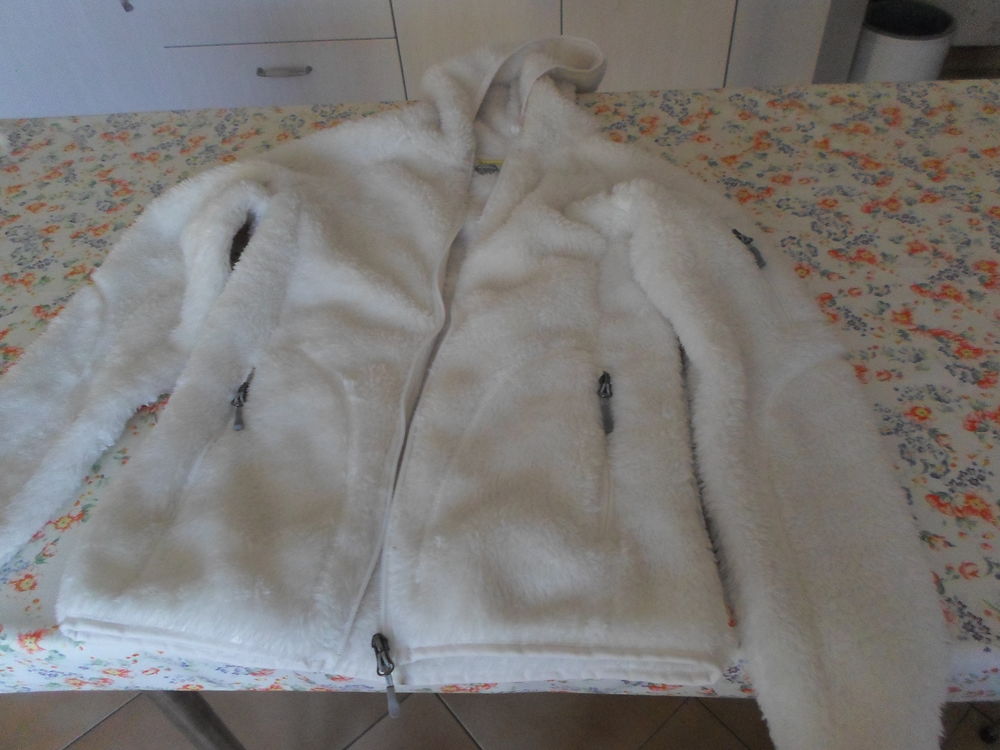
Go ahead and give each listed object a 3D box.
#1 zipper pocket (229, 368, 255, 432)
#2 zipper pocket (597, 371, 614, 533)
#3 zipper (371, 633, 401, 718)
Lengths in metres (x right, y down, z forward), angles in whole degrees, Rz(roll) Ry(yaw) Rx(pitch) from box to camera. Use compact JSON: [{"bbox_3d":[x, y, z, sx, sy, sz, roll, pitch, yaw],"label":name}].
[{"bbox_3d":[-0.216,0.020,0.610,0.011,0.011,0.060,-4,51,2],"label":"zipper pocket"},{"bbox_3d":[0.081,0.054,0.550,0.012,0.011,0.143,1,49,7],"label":"zipper pocket"},{"bbox_3d":[-0.073,0.192,0.462,0.011,0.011,0.049,-13,65,-7],"label":"zipper"}]

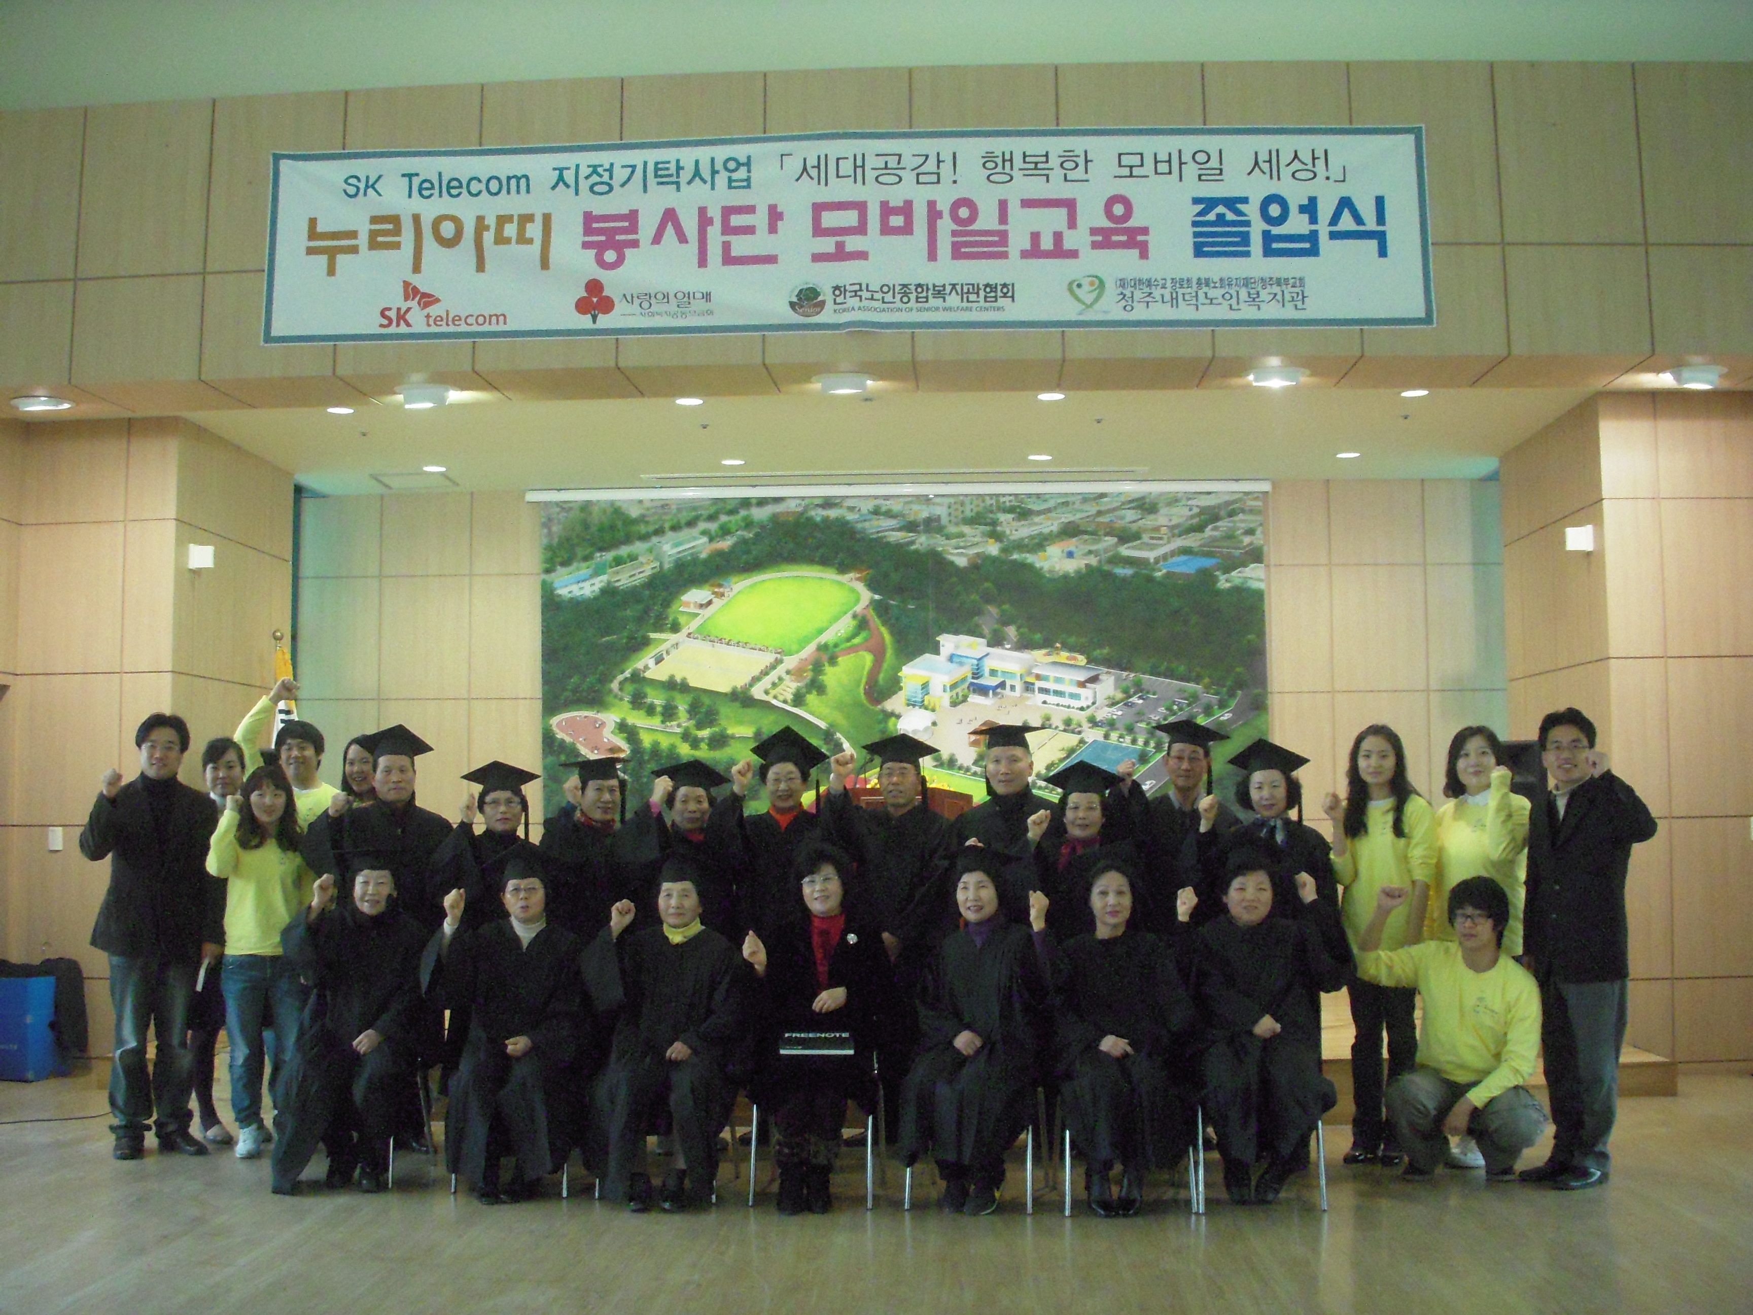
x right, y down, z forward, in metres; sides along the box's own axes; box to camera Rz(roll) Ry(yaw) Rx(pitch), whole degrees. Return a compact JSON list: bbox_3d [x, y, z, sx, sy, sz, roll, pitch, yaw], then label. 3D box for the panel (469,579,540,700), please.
[{"bbox_3d":[-2.402,-0.128,12.384,0.520,0.805,0.040,-1,-4,3],"label":"panel"}]

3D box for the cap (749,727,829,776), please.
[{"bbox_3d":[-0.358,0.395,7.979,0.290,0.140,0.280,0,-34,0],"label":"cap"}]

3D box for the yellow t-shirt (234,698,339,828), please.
[{"bbox_3d":[-2.410,0.619,7.936,0.490,0.940,0.340,0,-4,-5],"label":"yellow t-shirt"}]

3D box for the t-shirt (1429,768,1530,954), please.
[{"bbox_3d":[2.290,0.772,7.306,0.400,0.710,0.270,-1,-4,9],"label":"t-shirt"}]

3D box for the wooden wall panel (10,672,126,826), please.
[{"bbox_3d":[-4.103,0.466,9.781,0.600,0.800,0.040,-1,-4,3],"label":"wooden wall panel"}]

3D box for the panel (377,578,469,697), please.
[{"bbox_3d":[-2.907,-0.128,12.415,0.605,0.805,0.040,-1,-4,3],"label":"panel"}]

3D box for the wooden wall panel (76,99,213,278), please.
[{"bbox_3d":[-3.296,-2.105,8.686,0.630,0.830,0.030,-1,-4,3],"label":"wooden wall panel"}]

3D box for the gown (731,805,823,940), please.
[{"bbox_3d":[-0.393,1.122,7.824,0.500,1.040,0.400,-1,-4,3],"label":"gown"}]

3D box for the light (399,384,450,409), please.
[{"bbox_3d":[-2.083,-1.197,8.872,0.250,0.080,0.250,-1,-4,3],"label":"light"}]

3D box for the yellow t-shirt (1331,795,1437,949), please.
[{"bbox_3d":[1.943,0.845,7.350,0.420,0.680,0.280,-1,-5,11],"label":"yellow t-shirt"}]

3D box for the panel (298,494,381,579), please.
[{"bbox_3d":[-3.689,-0.828,13.217,0.610,0.570,0.030,-1,-4,3],"label":"panel"}]

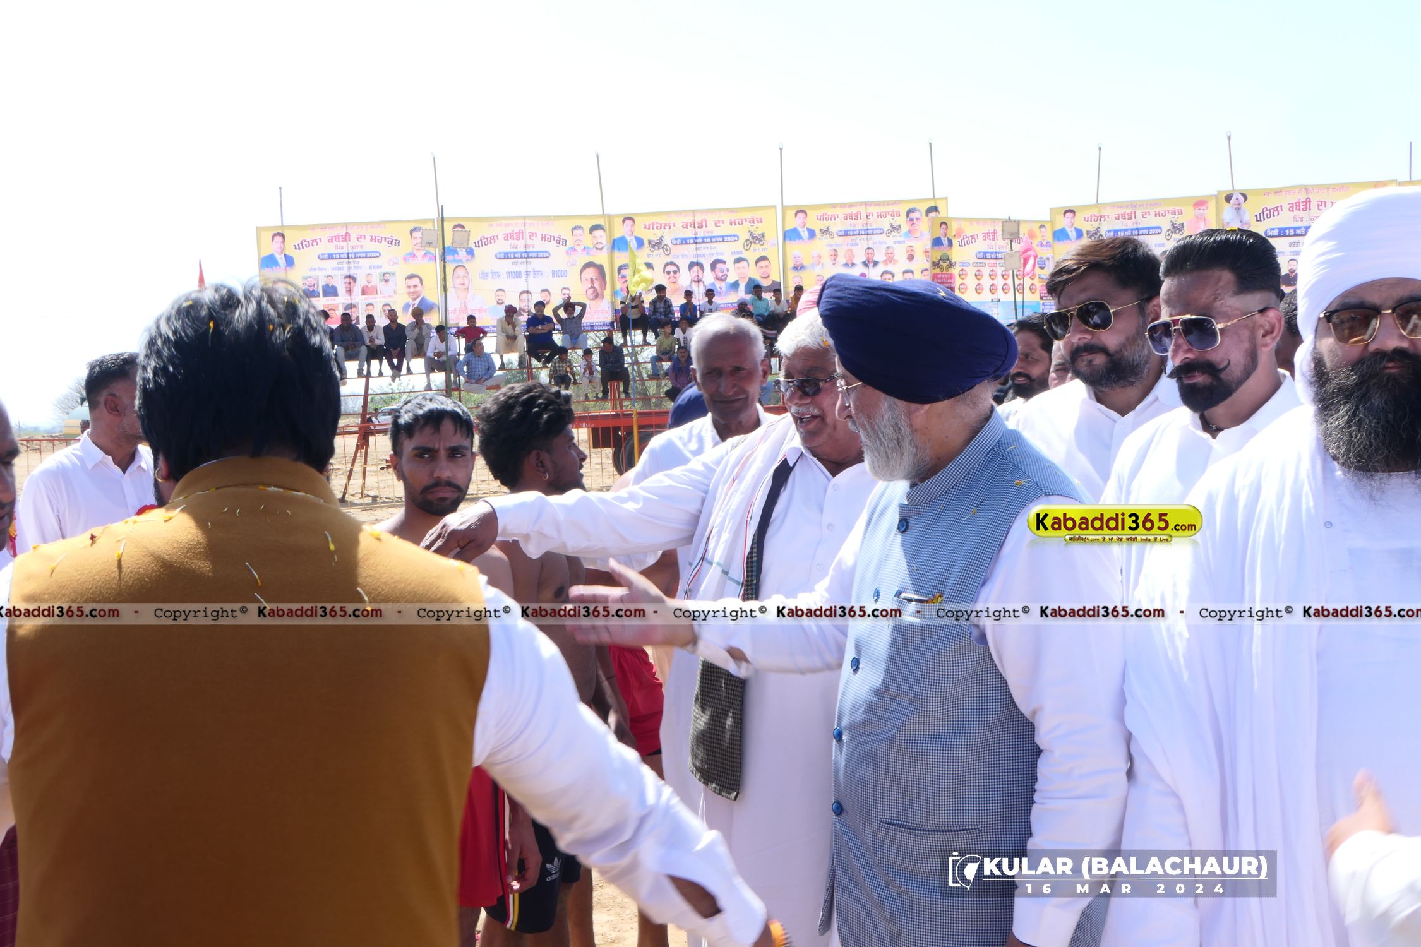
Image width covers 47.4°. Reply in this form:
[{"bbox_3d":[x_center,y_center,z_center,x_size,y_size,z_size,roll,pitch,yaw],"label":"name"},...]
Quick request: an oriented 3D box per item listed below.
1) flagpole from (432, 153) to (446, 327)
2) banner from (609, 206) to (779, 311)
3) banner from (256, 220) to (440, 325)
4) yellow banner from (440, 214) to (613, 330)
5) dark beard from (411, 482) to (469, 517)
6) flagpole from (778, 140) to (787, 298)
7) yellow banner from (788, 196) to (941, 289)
[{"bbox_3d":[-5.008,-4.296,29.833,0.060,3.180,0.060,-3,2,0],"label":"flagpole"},{"bbox_3d":[-0.280,-3.917,30.200,3.120,2.030,0.060,-3,3,-1],"label":"banner"},{"bbox_3d":[-6.543,-3.579,29.300,3.240,2.020,0.060,-3,3,-8],"label":"banner"},{"bbox_3d":[-3.361,-3.677,29.600,3.150,2.080,0.060,-3,3,-7],"label":"yellow banner"},{"bbox_3d":[-0.541,0.051,3.240,0.115,0.072,0.085,-3,3,-19],"label":"dark beard"},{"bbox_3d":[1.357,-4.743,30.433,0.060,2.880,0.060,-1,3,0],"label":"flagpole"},{"bbox_3d":[2.900,-4.055,30.300,3.090,2.000,0.060,-2,3,2],"label":"yellow banner"}]

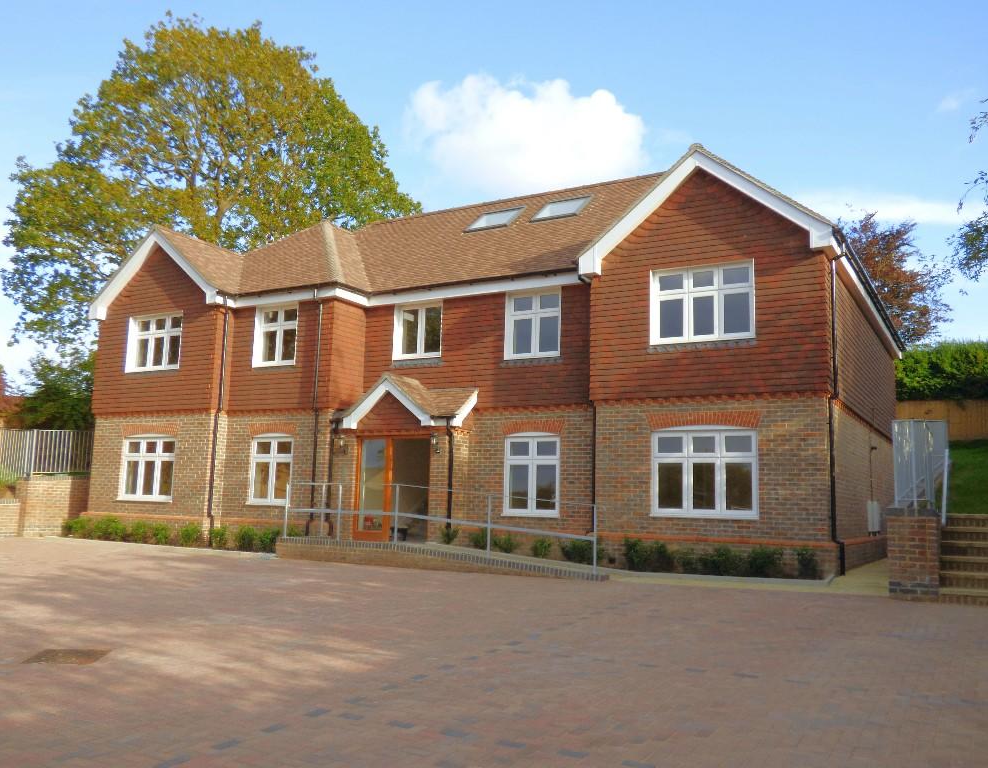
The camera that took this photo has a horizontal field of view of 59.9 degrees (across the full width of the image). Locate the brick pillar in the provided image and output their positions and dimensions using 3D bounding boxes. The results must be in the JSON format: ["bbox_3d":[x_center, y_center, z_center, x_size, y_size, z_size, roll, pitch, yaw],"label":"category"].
[{"bbox_3d":[5.062,2.032,10.307,0.540,1.040,0.550,-3,-9,30],"label":"brick pillar"}]

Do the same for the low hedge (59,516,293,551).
[{"bbox_3d":[-6.893,3.121,18.147,6.750,0.520,0.550,-3,-9,30],"label":"low hedge"}]

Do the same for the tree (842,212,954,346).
[{"bbox_3d":[15.200,-1.750,35.000,7.200,10.300,7.200,-3,-9,30],"label":"tree"}]

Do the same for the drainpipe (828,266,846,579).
[{"bbox_3d":[5.146,0.437,12.974,0.130,4.750,0.100,-3,-9,30],"label":"drainpipe"}]

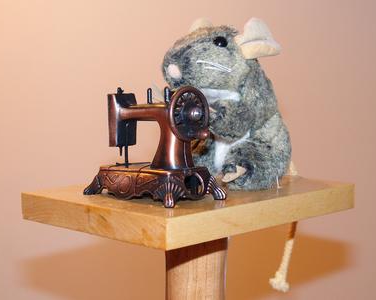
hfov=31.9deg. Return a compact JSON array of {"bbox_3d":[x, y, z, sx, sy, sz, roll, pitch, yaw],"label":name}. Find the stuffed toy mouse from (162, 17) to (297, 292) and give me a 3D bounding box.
[{"bbox_3d":[0.043,0.014,0.516,0.134,0.222,0.087,-4,6,-39],"label":"stuffed toy mouse"}]

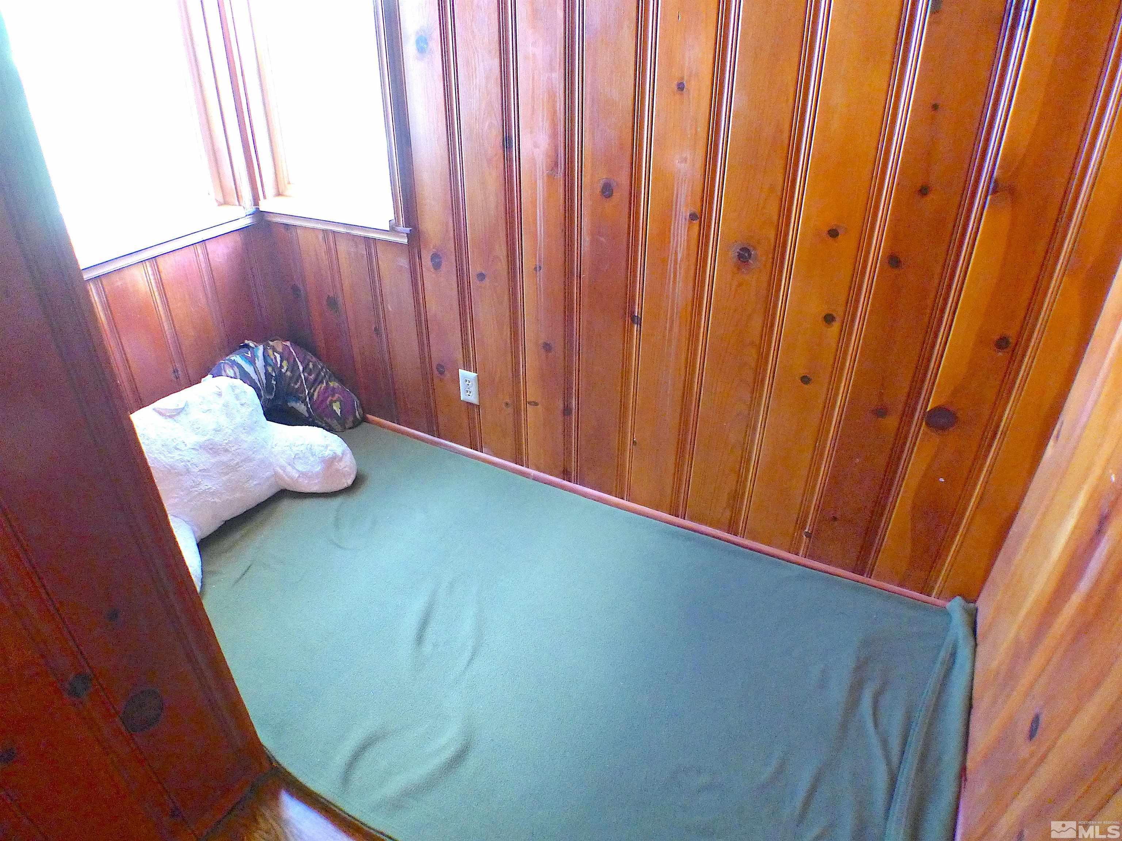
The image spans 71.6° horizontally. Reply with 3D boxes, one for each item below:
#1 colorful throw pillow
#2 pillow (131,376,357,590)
[{"bbox_3d":[-0.950,-0.067,2.602,0.480,0.310,0.340,-27,41,-36],"label":"colorful throw pillow"},{"bbox_3d":[-0.993,0.140,2.208,0.460,0.370,0.700,19,37,28],"label":"pillow"}]

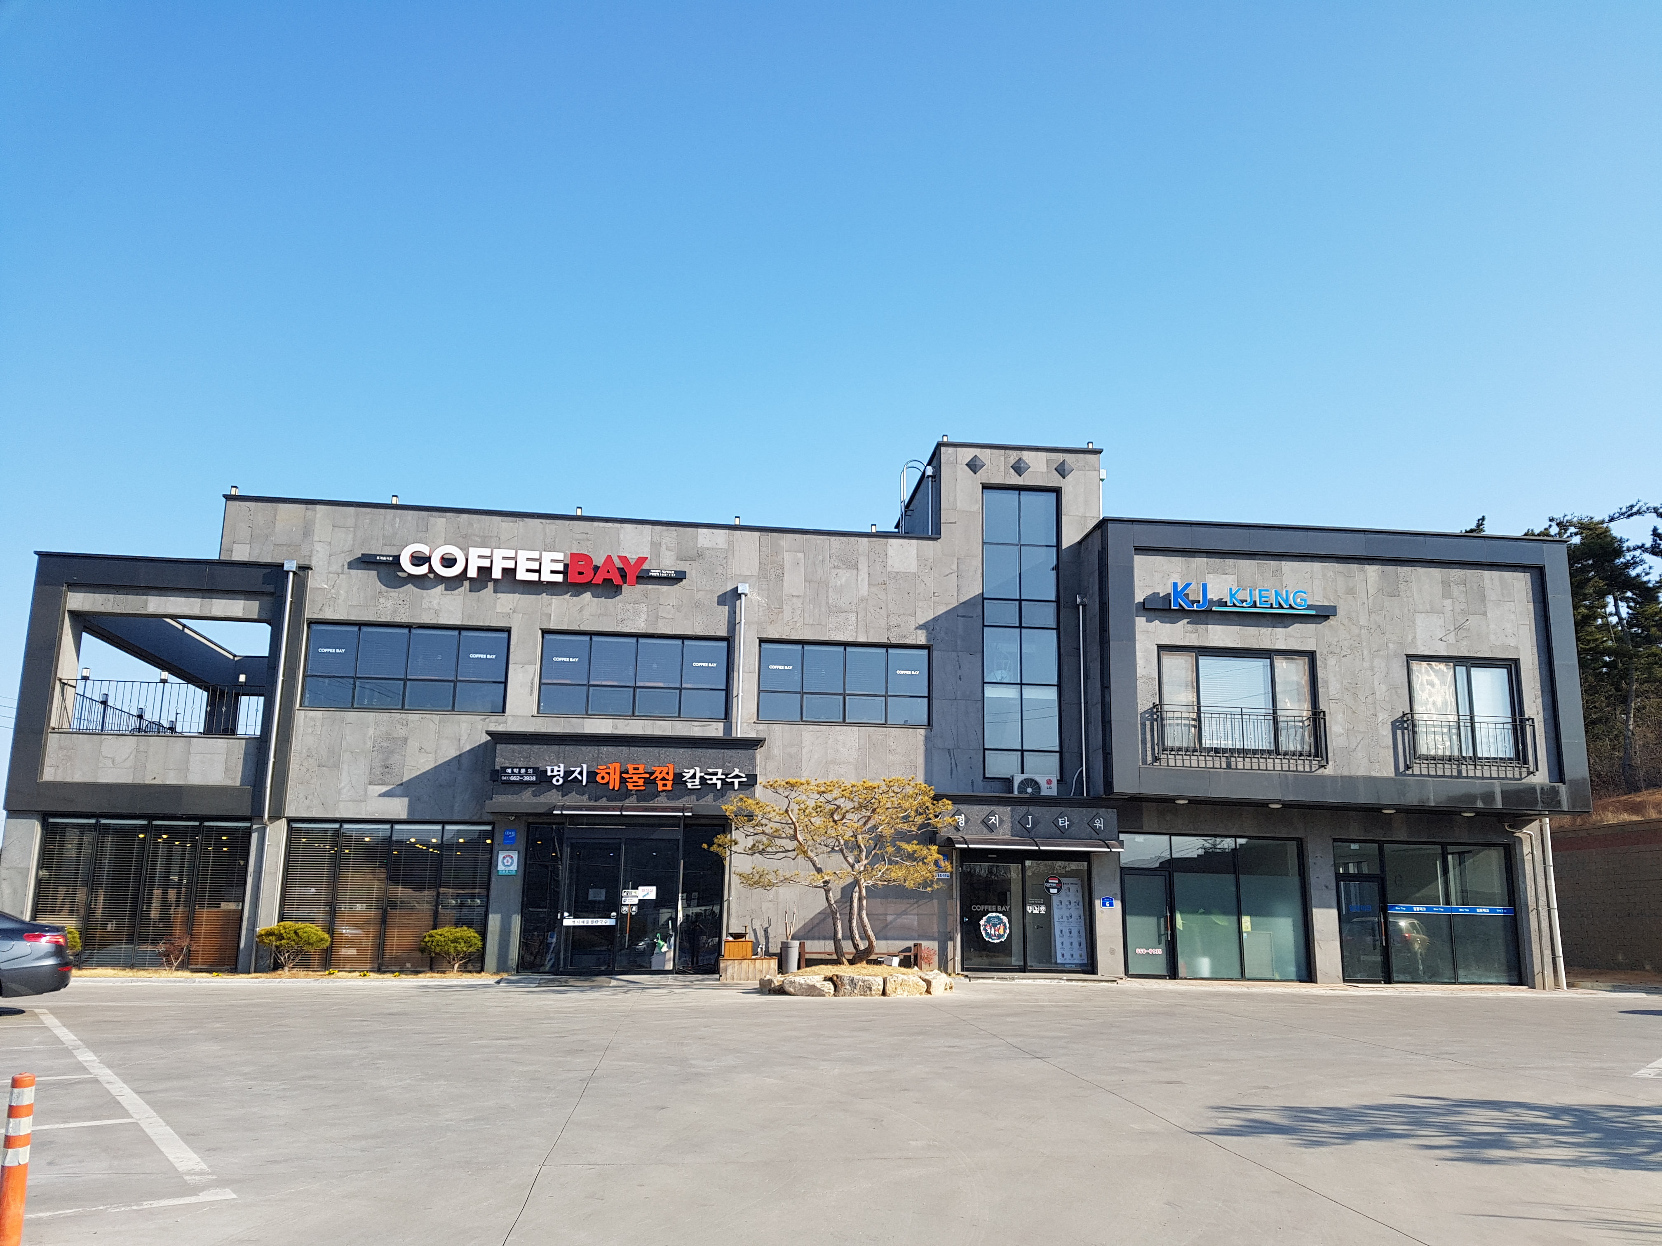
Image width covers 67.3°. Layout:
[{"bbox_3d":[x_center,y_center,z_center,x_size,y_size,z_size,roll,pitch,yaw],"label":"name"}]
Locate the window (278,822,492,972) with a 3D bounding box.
[{"bbox_3d":[-7.565,4.688,21.303,3.357,2.429,0.150,2,-12,-6],"label":"window"}]

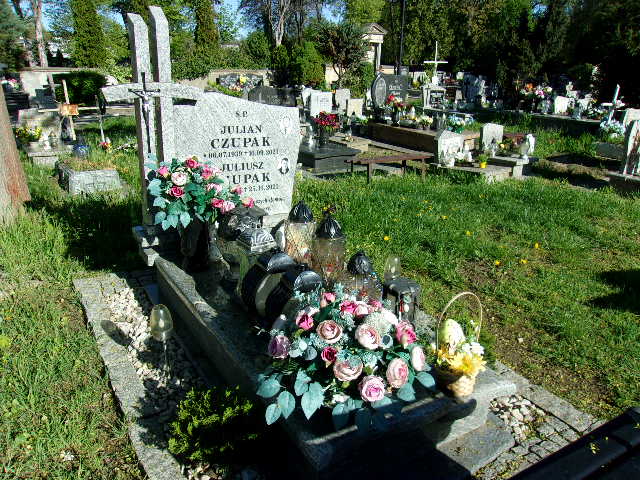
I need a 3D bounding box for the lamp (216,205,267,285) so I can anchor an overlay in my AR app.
[{"bbox_3d":[-0.390,0.007,2.550,0.220,0.370,0.220,-2,18,-12],"label":"lamp"}]

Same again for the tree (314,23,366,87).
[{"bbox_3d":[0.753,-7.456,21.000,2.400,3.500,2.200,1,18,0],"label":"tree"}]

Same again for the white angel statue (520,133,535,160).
[{"bbox_3d":[3.325,-1.498,8.000,0.220,0.430,0.190,-8,20,-30],"label":"white angel statue"}]

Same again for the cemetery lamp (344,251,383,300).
[{"bbox_3d":[0.211,0.165,2.420,0.150,0.260,0.150,1,18,0],"label":"cemetery lamp"}]

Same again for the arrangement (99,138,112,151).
[{"bbox_3d":[-3.995,-1.779,9.300,0.270,0.230,0.240,-7,19,-23],"label":"arrangement"}]

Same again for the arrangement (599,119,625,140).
[{"bbox_3d":[6.185,-2.346,10.600,0.550,0.460,0.500,12,20,30],"label":"arrangement"}]

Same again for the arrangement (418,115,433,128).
[{"bbox_3d":[2.325,-2.605,11.000,0.310,0.310,0.290,-8,20,-30],"label":"arrangement"}]

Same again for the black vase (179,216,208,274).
[{"bbox_3d":[-0.662,0.017,2.620,0.155,0.300,0.155,-9,21,-30],"label":"black vase"}]

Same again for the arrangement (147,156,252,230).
[{"bbox_3d":[-0.722,-0.276,2.967,0.600,0.400,0.420,-8,20,-30],"label":"arrangement"}]

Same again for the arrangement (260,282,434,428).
[{"bbox_3d":[0.103,0.338,1.780,0.660,0.360,0.560,-4,18,-15],"label":"arrangement"}]

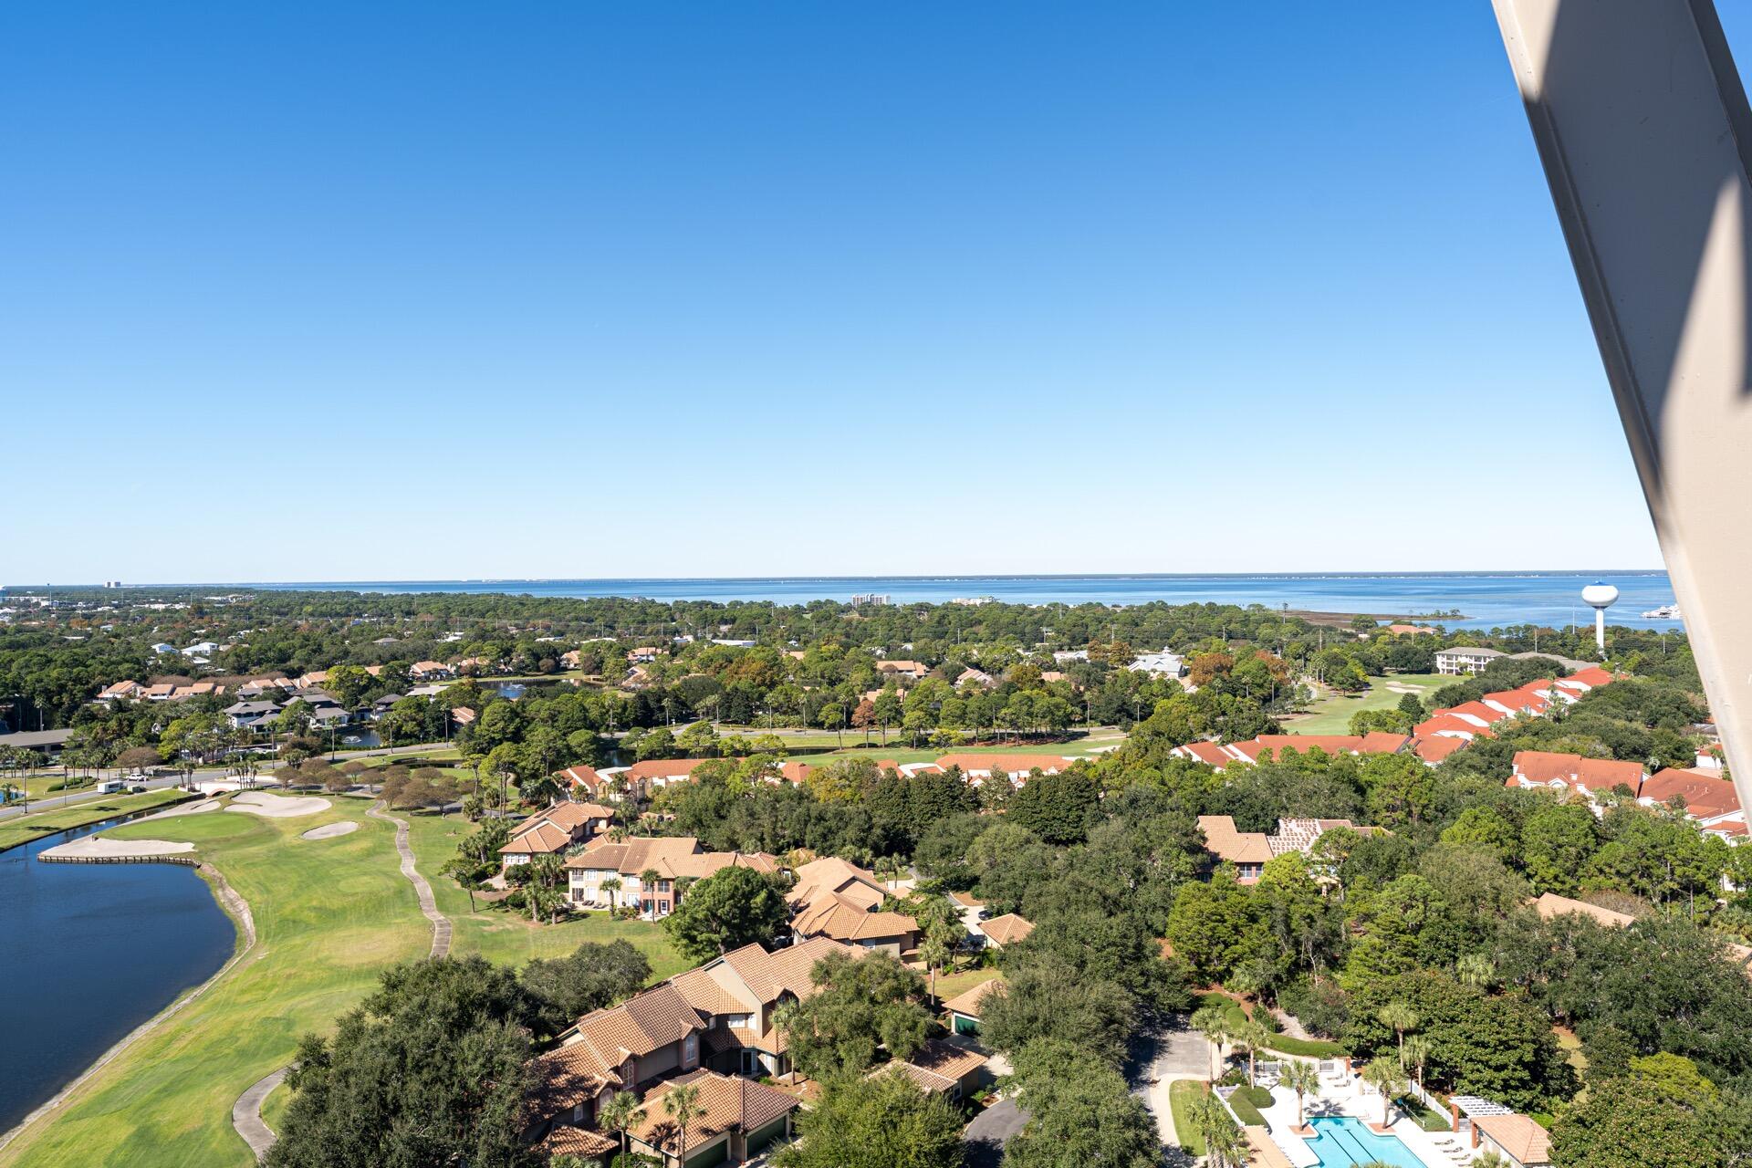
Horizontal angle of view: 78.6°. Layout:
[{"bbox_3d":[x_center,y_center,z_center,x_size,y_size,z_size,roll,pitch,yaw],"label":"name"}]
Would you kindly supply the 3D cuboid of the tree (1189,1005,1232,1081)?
[{"bbox_3d":[35.609,48.857,113.607,4.360,8.250,4.360,0,1,17],"label":"tree"}]

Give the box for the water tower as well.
[{"bbox_3d":[404.486,22.143,597.779,17.300,45.200,17.300,0,1,34],"label":"water tower"}]

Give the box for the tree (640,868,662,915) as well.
[{"bbox_3d":[-34.794,48.654,166.850,3.460,8.780,3.460,-1,1,-12],"label":"tree"}]

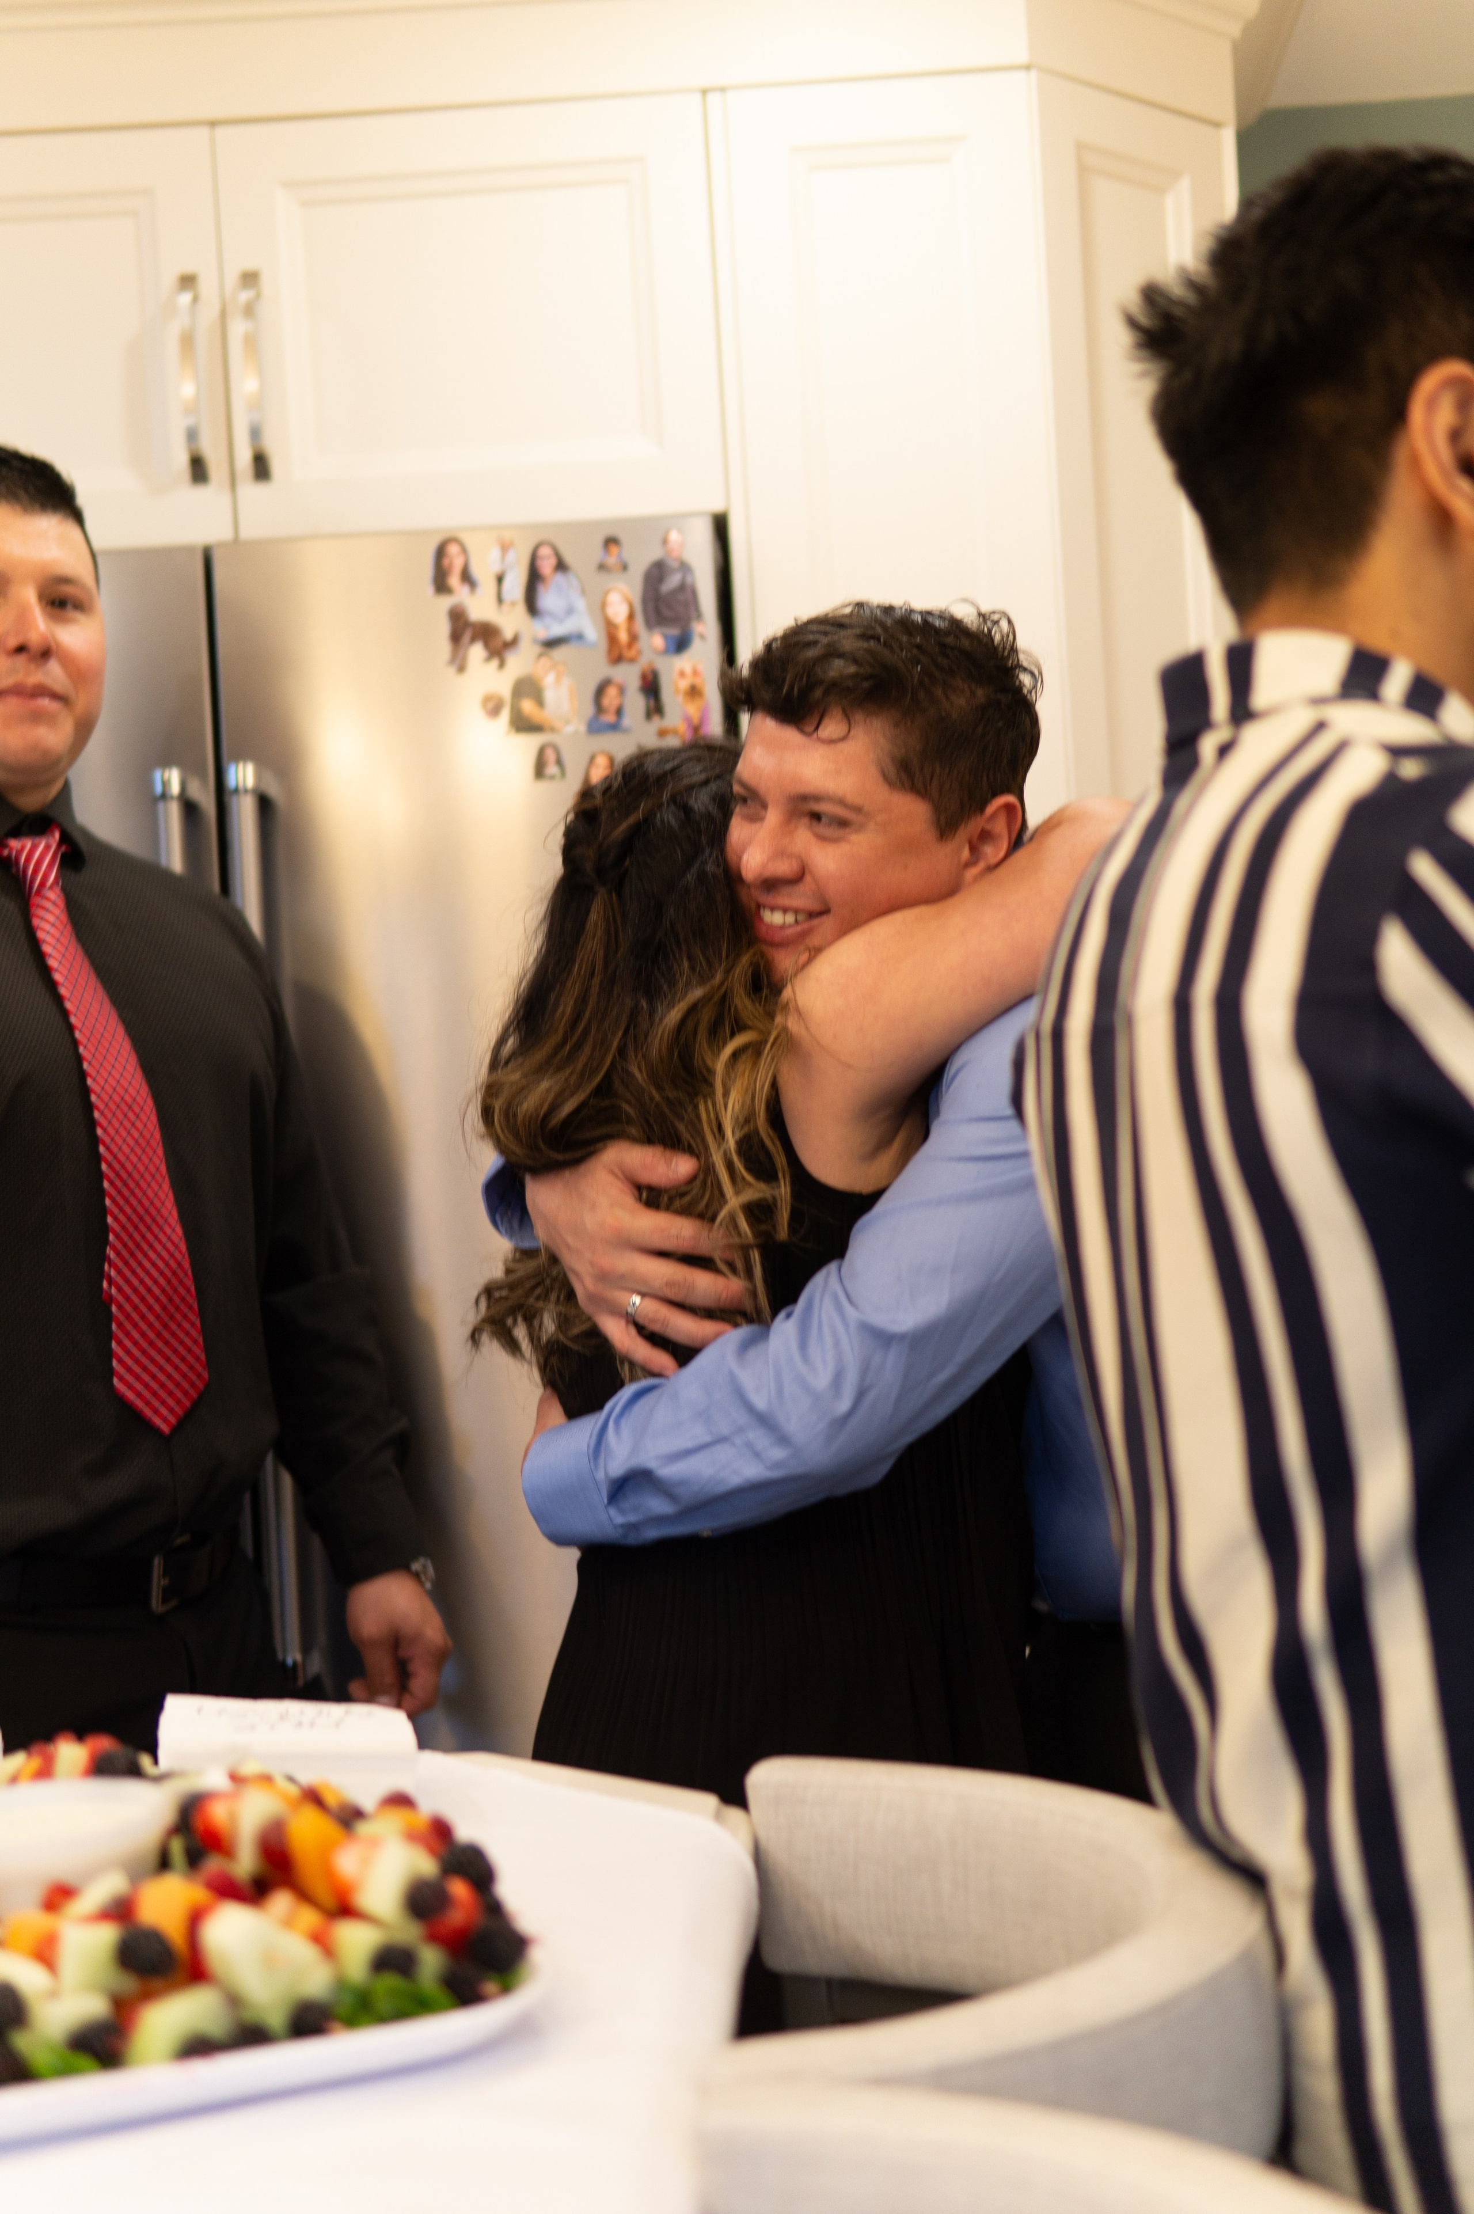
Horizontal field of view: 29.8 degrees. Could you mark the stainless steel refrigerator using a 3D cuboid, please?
[{"bbox_3d":[-0.417,0.382,2.829,0.910,1.780,0.790,-3,0,1],"label":"stainless steel refrigerator"}]

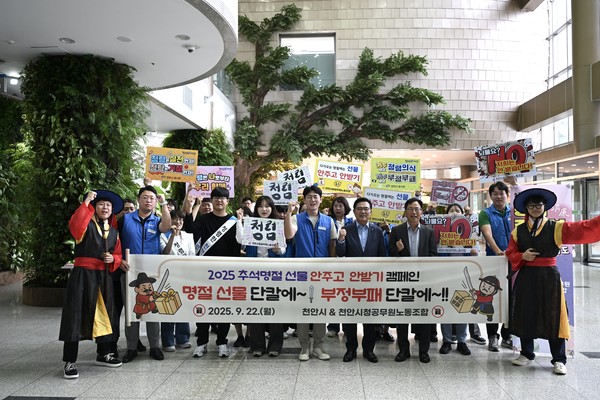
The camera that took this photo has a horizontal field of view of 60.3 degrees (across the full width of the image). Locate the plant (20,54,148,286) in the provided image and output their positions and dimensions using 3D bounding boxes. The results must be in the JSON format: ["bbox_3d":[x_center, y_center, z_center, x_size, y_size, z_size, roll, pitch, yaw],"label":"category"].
[{"bbox_3d":[-3.770,-0.440,9.100,2.050,3.700,2.050,0,-1,3],"label":"plant"}]

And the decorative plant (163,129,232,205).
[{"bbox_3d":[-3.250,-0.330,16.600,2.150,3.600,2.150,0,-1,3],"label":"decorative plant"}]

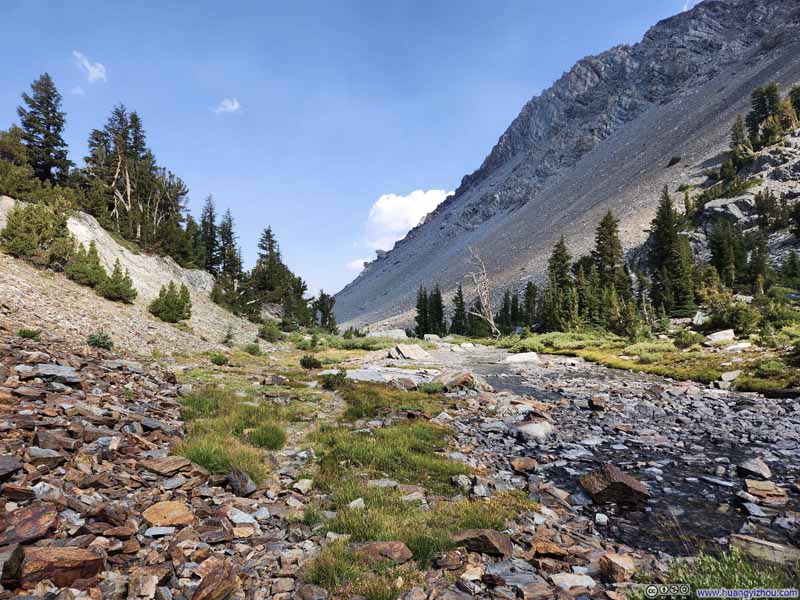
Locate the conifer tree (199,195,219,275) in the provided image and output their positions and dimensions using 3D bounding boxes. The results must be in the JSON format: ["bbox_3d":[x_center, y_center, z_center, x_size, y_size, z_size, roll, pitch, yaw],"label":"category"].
[{"bbox_3d":[-15.133,-5.176,42.000,1.501,6.322,1.422,0,-1,0],"label":"conifer tree"}]

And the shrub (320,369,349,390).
[{"bbox_3d":[-1.393,1.690,11.300,0.566,0.444,0.476,0,-1,0],"label":"shrub"}]

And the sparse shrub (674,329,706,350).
[{"bbox_3d":[13.570,1.811,25.000,1.430,0.894,1.204,0,-1,0],"label":"sparse shrub"}]

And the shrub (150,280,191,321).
[{"bbox_3d":[-10.191,0.066,23.500,1.704,1.857,1.533,1,-1,-23],"label":"shrub"}]

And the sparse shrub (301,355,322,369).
[{"bbox_3d":[-2.581,1.794,15.500,0.633,0.408,0.570,0,-1,-9],"label":"sparse shrub"}]

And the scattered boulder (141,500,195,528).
[{"bbox_3d":[-1.699,1.567,3.900,0.370,0.100,0.270,0,-1,0],"label":"scattered boulder"}]

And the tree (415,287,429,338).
[{"bbox_3d":[2.225,1.345,55.000,1.448,5.484,1.448,0,-1,2],"label":"tree"}]

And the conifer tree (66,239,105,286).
[{"bbox_3d":[-13.018,-1.511,22.000,1.652,1.809,1.391,0,-1,0],"label":"conifer tree"}]

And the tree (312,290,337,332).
[{"bbox_3d":[-6.818,1.039,48.000,2.059,3.793,1.951,0,-1,0],"label":"tree"}]

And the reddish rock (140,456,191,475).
[{"bbox_3d":[-2.162,1.526,4.900,0.420,0.100,0.300,1,-1,-24],"label":"reddish rock"}]

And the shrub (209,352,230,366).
[{"bbox_3d":[-5.122,1.679,15.000,0.534,0.395,0.507,0,-1,-19],"label":"shrub"}]

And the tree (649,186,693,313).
[{"bbox_3d":[18.831,-3.446,37.000,2.910,8.911,2.757,0,-1,0],"label":"tree"}]

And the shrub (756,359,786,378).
[{"bbox_3d":[10.484,1.933,15.000,0.804,0.536,0.677,0,-1,0],"label":"shrub"}]

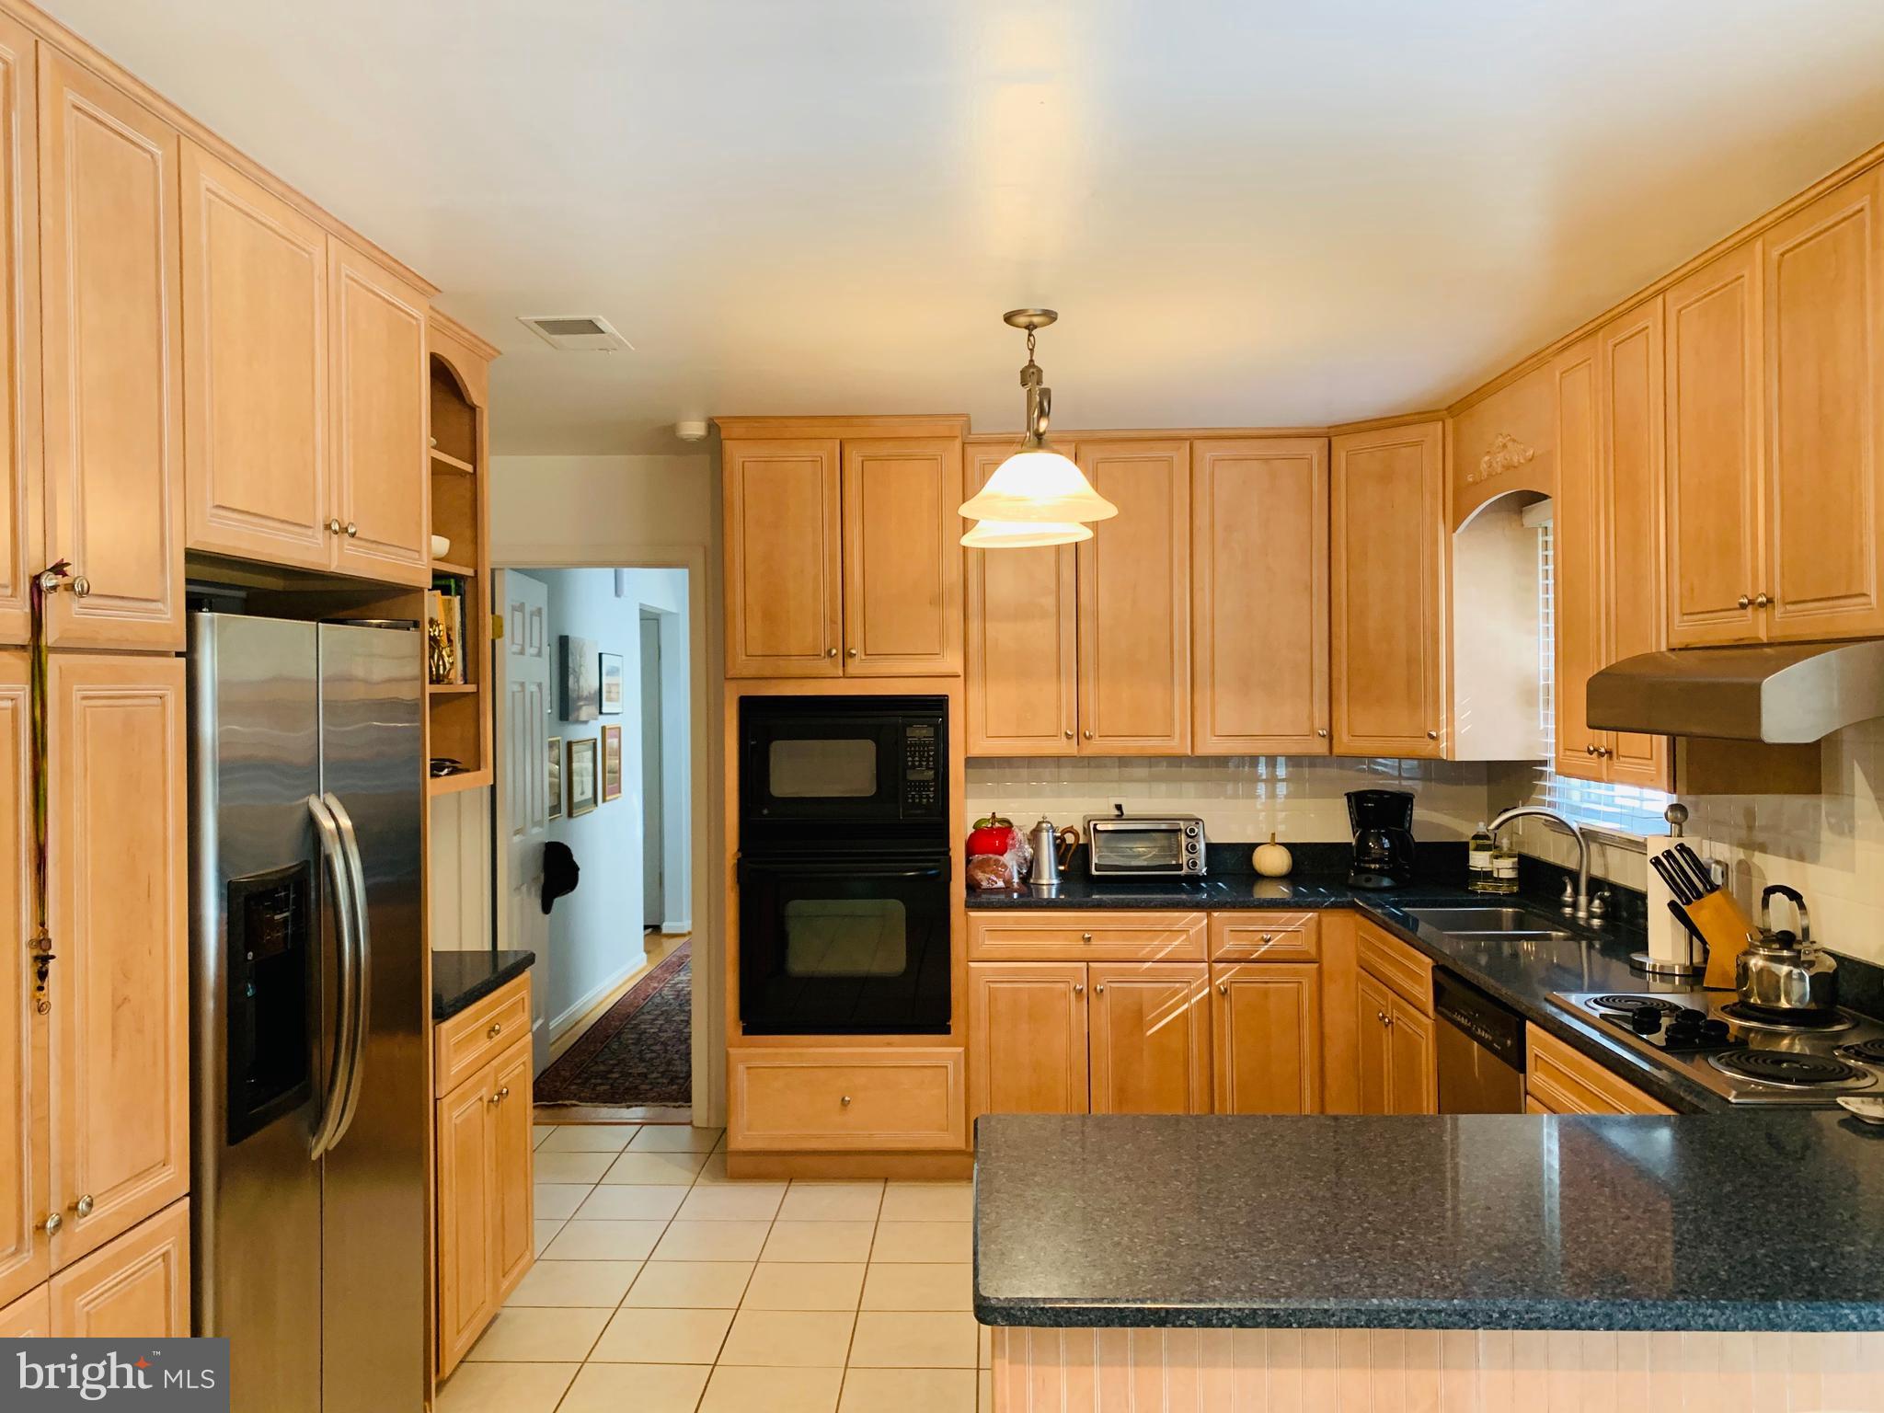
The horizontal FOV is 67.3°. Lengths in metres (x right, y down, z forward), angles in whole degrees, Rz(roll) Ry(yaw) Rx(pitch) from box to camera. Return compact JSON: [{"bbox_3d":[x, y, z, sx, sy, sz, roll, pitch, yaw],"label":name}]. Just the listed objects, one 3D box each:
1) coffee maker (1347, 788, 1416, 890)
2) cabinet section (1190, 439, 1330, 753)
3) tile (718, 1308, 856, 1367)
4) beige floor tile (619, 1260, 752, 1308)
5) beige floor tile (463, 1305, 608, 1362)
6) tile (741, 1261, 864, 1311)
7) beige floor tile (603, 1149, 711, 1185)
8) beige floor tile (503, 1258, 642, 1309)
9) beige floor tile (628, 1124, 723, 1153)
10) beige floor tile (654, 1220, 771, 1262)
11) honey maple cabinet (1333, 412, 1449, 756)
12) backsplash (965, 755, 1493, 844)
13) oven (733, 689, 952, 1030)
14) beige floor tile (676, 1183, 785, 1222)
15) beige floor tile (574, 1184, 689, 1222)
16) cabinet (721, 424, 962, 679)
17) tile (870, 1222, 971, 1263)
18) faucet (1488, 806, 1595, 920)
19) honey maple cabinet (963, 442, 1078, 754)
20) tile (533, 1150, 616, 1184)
[{"bbox_3d":[1.491,0.442,4.799,0.200,0.325,0.220,0,1,32],"label":"coffee maker"},{"bbox_3d":[1.079,-0.368,4.917,0.461,1.058,0.319,0,0,2],"label":"cabinet section"},{"bbox_3d":[-0.373,1.557,3.481,0.306,0.010,0.302,0,1,2],"label":"tile"},{"bbox_3d":[-0.660,1.529,3.729,0.300,0.012,0.300,0,0,2],"label":"beige floor tile"},{"bbox_3d":[-0.993,1.562,3.505,0.306,0.010,0.302,0,1,2],"label":"beige floor tile"},{"bbox_3d":[-0.356,1.527,3.719,0.302,0.010,0.302,0,0,2],"label":"tile"},{"bbox_3d":[-0.934,1.528,4.654,0.300,0.012,0.300,0,0,2],"label":"beige floor tile"},{"bbox_3d":[-0.965,1.532,3.740,0.300,0.012,0.300,0,0,2],"label":"beige floor tile"},{"bbox_3d":[-0.924,1.527,4.959,0.300,0.012,0.300,0,0,2],"label":"beige floor tile"},{"bbox_3d":[-0.660,1.550,4.093,0.306,0.010,0.302,0,1,2],"label":"beige floor tile"},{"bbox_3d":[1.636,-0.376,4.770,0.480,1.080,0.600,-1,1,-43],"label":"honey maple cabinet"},{"bbox_3d":[1.030,0.329,5.134,1.880,0.335,0.012,0,1,2],"label":"backsplash"},{"bbox_3d":[-0.304,0.502,4.773,0.684,1.085,0.585,0,0,2],"label":"oven"},{"bbox_3d":[-0.640,1.527,4.339,0.300,0.012,0.300,0,0,2],"label":"beige floor tile"},{"bbox_3d":[-0.958,1.547,4.405,0.306,0.010,0.302,0,1,2],"label":"beige floor tile"},{"bbox_3d":[-0.309,-0.490,4.796,0.764,0.805,0.610,0,0,2],"label":"cabinet"},{"bbox_3d":[-0.040,1.523,4.014,0.300,0.012,0.300,0,0,2],"label":"tile"},{"bbox_3d":[1.674,0.438,3.958,0.290,0.326,0.050,0,0,2],"label":"faucet"},{"bbox_3d":[0.276,-0.366,4.929,0.381,1.065,0.325,0,0,2],"label":"honey maple cabinet"},{"bbox_3d":[-1.239,1.531,4.664,0.300,0.012,0.300,0,0,2],"label":"tile"}]

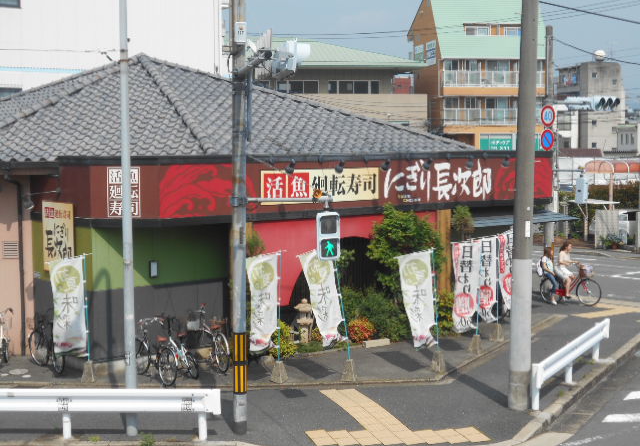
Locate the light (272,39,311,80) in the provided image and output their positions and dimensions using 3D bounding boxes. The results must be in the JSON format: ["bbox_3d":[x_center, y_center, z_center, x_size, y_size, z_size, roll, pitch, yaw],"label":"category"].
[{"bbox_3d":[-0.373,-2.104,13.800,0.360,0.420,1.150,-1,4,-11],"label":"light"}]

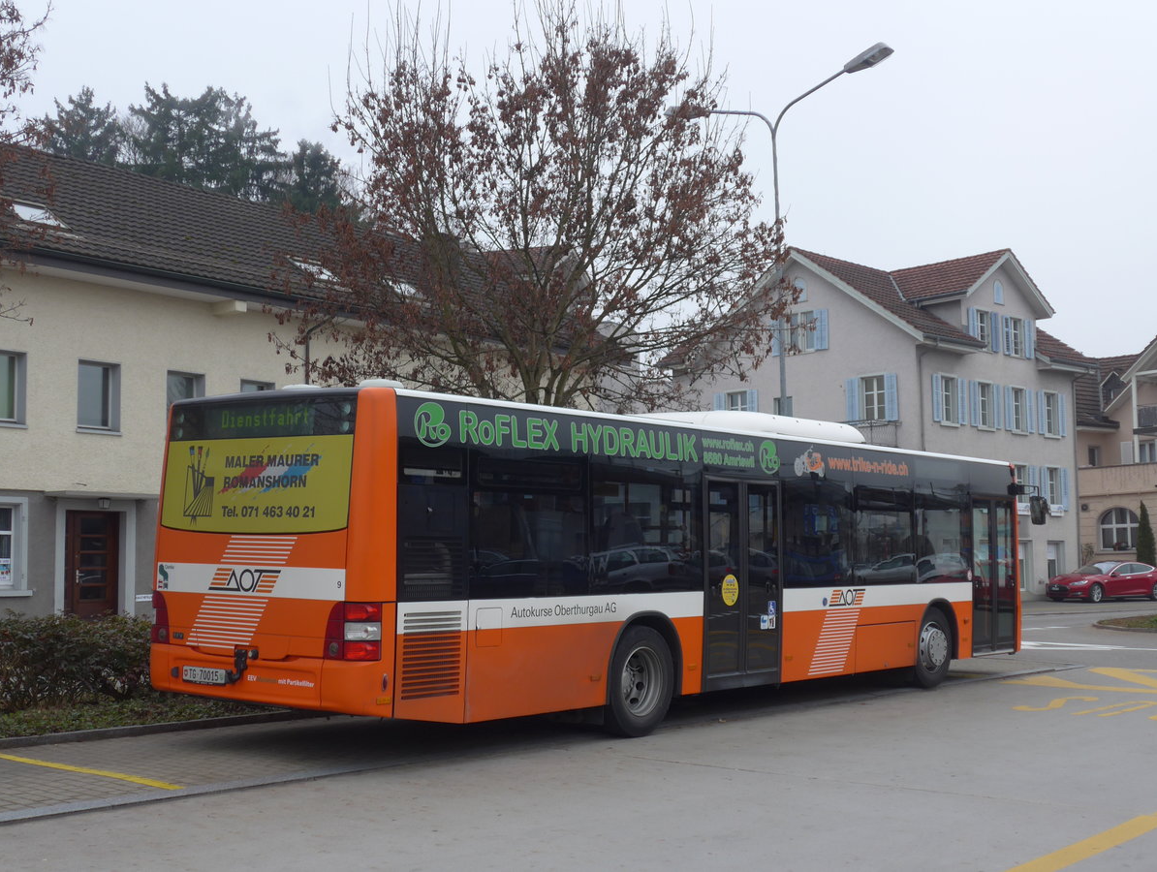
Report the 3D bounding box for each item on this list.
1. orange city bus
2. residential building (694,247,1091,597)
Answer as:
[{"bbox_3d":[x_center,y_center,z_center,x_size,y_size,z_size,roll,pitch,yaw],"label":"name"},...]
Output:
[{"bbox_3d":[1.212,1.294,16.405,2.530,3.050,12.050,-3,-5,38],"label":"orange city bus"},{"bbox_3d":[12.133,-0.158,62.674,12.805,13.199,13.297,-5,-7,43],"label":"residential building"}]

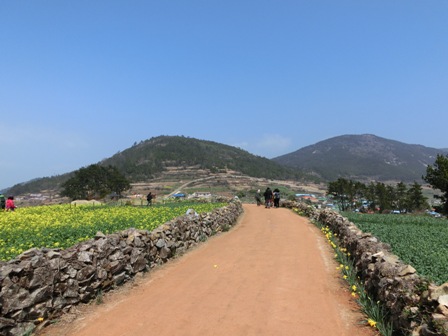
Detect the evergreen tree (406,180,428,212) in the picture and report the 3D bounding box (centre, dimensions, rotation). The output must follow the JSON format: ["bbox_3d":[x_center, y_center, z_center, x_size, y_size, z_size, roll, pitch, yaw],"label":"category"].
[{"bbox_3d":[35.889,5.286,60.000,3.800,5.900,3.800,0,-3,0],"label":"evergreen tree"}]

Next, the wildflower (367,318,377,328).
[{"bbox_3d":[1.505,1.586,3.300,0.095,0.090,0.085,0,-3,0],"label":"wildflower"}]

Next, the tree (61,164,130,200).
[{"bbox_3d":[-33.764,3.810,85.000,17.300,9.400,13.000,0,-3,0],"label":"tree"}]

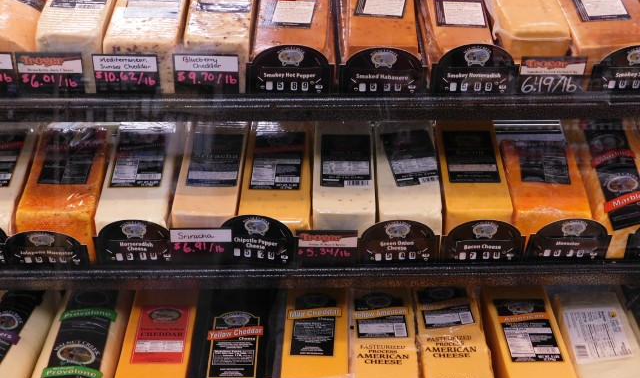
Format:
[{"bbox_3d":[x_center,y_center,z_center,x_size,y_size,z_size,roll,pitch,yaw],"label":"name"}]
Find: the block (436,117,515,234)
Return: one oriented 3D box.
[{"bbox_3d":[0.235,-0.003,1.720,0.097,0.093,0.243,0,38,0],"label":"block"}]

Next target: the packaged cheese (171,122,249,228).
[{"bbox_3d":[-0.168,-0.003,1.720,0.094,0.093,0.247,0,38,0],"label":"packaged cheese"}]

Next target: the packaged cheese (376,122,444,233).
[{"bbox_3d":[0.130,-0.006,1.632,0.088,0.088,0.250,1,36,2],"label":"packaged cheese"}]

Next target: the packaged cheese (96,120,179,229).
[{"bbox_3d":[-0.274,0.001,1.714,0.099,0.092,0.250,0,38,0],"label":"packaged cheese"}]

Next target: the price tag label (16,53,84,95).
[{"bbox_3d":[-0.360,-0.154,1.460,0.087,0.057,0.003,0,27,0],"label":"price tag label"}]

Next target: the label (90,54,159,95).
[{"bbox_3d":[-0.258,-0.154,1.460,0.086,0.056,0.003,0,27,0],"label":"label"}]

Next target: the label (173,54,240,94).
[{"bbox_3d":[-0.157,-0.159,1.510,0.089,0.061,0.003,0,30,0],"label":"label"}]

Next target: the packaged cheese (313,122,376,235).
[{"bbox_3d":[0.038,-0.003,1.720,0.092,0.093,0.243,0,38,0],"label":"packaged cheese"}]

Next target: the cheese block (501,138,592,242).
[{"bbox_3d":[0.341,0.017,1.700,0.115,0.098,0.195,0,38,0],"label":"cheese block"}]

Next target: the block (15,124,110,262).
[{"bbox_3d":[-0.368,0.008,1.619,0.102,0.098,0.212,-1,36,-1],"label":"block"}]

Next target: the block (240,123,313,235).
[{"bbox_3d":[-0.064,0.003,1.712,0.099,0.092,0.250,0,38,0],"label":"block"}]

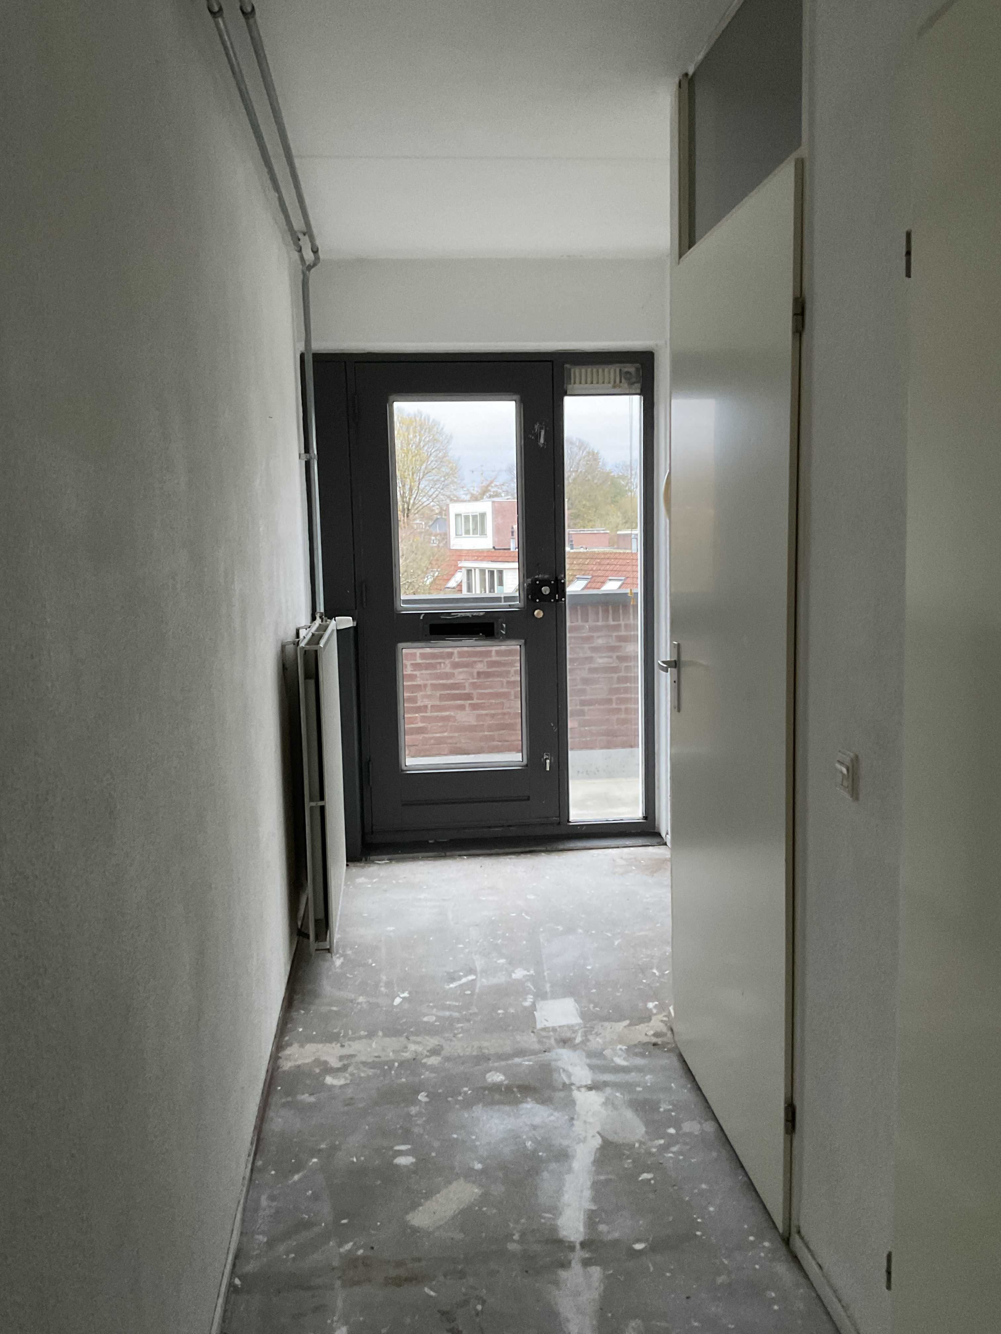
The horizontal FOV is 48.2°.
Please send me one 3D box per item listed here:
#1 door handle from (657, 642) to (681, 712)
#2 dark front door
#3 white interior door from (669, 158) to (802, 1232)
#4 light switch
[{"bbox_3d":[0.430,0.029,2.807,0.056,0.176,0.130,-2,8,-5],"label":"door handle"},{"bbox_3d":[-0.171,-0.285,4.801,0.830,2.005,0.045,-2,8,-5],"label":"dark front door"},{"bbox_3d":[0.509,0.063,2.474,0.040,2.015,0.835,-2,8,-5],"label":"white interior door"},{"bbox_3d":[0.577,0.176,1.868,0.015,0.080,0.077,-2,8,-5],"label":"light switch"}]

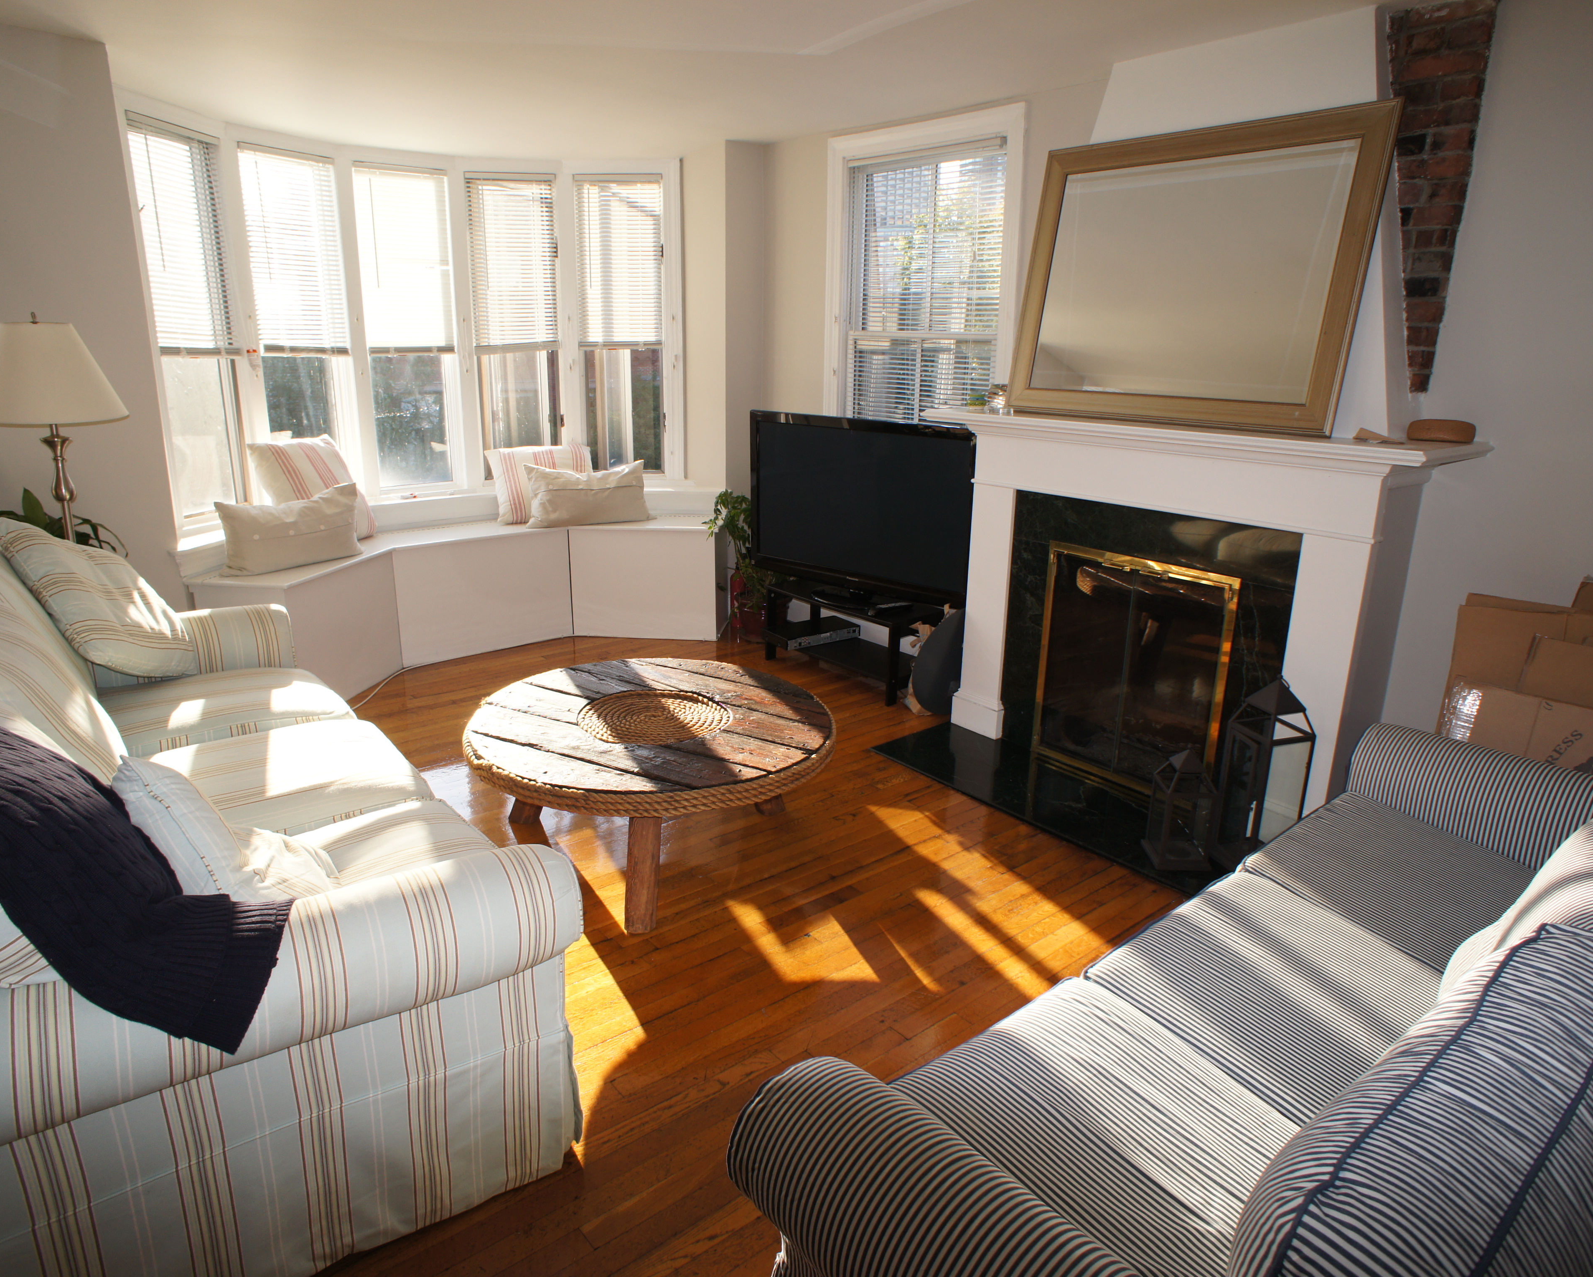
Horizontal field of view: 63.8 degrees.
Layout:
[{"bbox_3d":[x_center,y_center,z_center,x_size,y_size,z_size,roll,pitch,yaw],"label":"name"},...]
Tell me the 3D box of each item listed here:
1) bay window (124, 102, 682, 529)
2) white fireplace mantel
[{"bbox_3d":[-1.421,-1.310,5.267,0.550,1.450,2.280,16,22,42],"label":"bay window"},{"bbox_3d":[1.060,-0.083,3.957,0.394,1.150,1.790,-10,19,-34],"label":"white fireplace mantel"}]

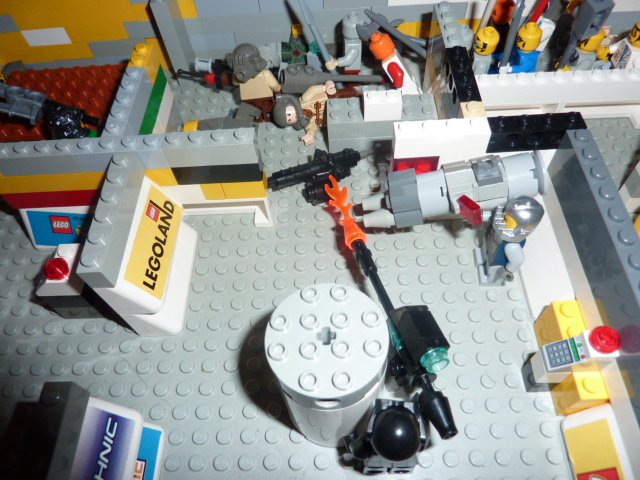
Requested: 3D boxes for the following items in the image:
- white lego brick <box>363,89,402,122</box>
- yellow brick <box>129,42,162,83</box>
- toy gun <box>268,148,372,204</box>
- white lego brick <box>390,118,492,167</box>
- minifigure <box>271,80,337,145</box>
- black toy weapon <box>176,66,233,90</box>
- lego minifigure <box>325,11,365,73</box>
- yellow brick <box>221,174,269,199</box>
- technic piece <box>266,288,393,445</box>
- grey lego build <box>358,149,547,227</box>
[{"bbox_3d":[0.027,-0.059,0.200,0.016,0.011,0.008,-2,56,3],"label":"white lego brick"},{"bbox_3d":[-0.074,-0.075,0.195,0.008,0.011,0.016,-2,56,3],"label":"yellow brick"},{"bbox_3d":[0.001,-0.029,0.206,0.048,0.009,0.027,-17,57,-7],"label":"toy gun"},{"bbox_3d":[0.042,-0.036,0.161,0.032,0.011,0.008,-2,56,3],"label":"white lego brick"},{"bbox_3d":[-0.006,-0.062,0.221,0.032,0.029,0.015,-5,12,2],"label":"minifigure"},{"bbox_3d":[-0.062,-0.088,0.249,0.033,0.010,0.008,14,59,13],"label":"black toy weapon"},{"bbox_3d":[0.012,-0.094,0.231,0.020,0.040,0.022,-2,56,3],"label":"lego minifigure"},{"bbox_3d":[-0.029,-0.023,0.181,0.016,0.010,0.008,-2,56,3],"label":"yellow brick"},{"bbox_3d":[0.003,0.038,0.136,0.033,0.048,0.033,-2,56,3],"label":"technic piece"},{"bbox_3d":[0.054,-0.021,0.185,0.079,0.023,0.023,-11,56,-3],"label":"grey lego build"}]

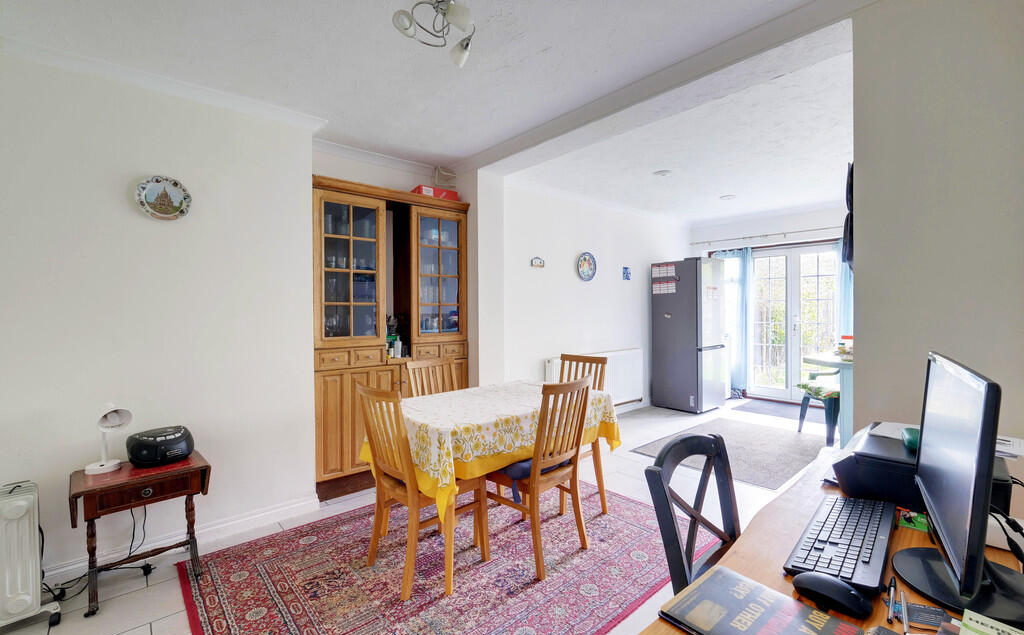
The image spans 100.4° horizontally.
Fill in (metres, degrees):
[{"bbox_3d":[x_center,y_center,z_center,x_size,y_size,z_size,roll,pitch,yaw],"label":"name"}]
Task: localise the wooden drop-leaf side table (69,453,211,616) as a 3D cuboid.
[{"bbox_3d":[-1.670,0.960,1.933,0.330,0.534,0.460,1,1,43],"label":"wooden drop-leaf side table"}]

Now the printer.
[{"bbox_3d":[1.117,0.413,1.169,0.400,0.135,0.325,-1,1,-42],"label":"printer"}]

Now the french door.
[{"bbox_3d":[3.773,0.088,5.749,0.090,2.070,1.100,-1,1,-42],"label":"french door"}]

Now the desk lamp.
[{"bbox_3d":[-1.836,0.546,1.954,0.150,0.295,0.125,0,1,22],"label":"desk lamp"}]

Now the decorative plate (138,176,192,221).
[{"bbox_3d":[-1.768,-0.604,2.171,0.215,0.220,0.025,-1,1,-42],"label":"decorative plate"}]

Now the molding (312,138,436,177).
[{"bbox_3d":[-0.982,-1.180,3.257,1.120,0.080,0.080,-1,1,-41],"label":"molding"}]

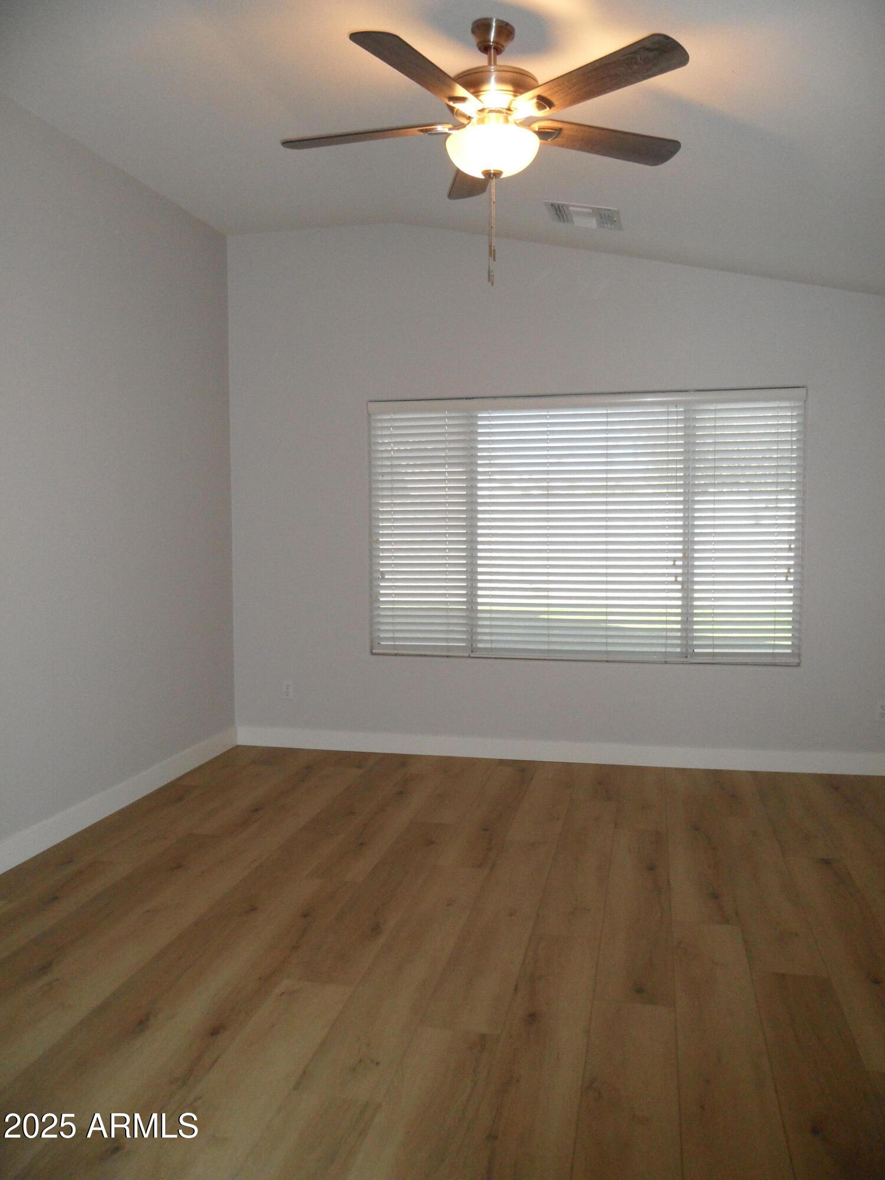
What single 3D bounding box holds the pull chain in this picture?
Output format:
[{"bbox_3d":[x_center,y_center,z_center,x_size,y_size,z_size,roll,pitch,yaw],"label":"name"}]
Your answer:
[{"bbox_3d":[0.155,-1.119,2.844,0.030,0.345,0.030,0,4,13],"label":"pull chain"}]

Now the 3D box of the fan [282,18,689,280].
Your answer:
[{"bbox_3d":[0.157,-1.328,2.833,1.280,0.760,1.280,0,4,13],"label":"fan"}]

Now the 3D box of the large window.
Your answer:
[{"bbox_3d":[0.759,-0.350,5.242,2.430,1.490,0.080,0,4,13],"label":"large window"}]

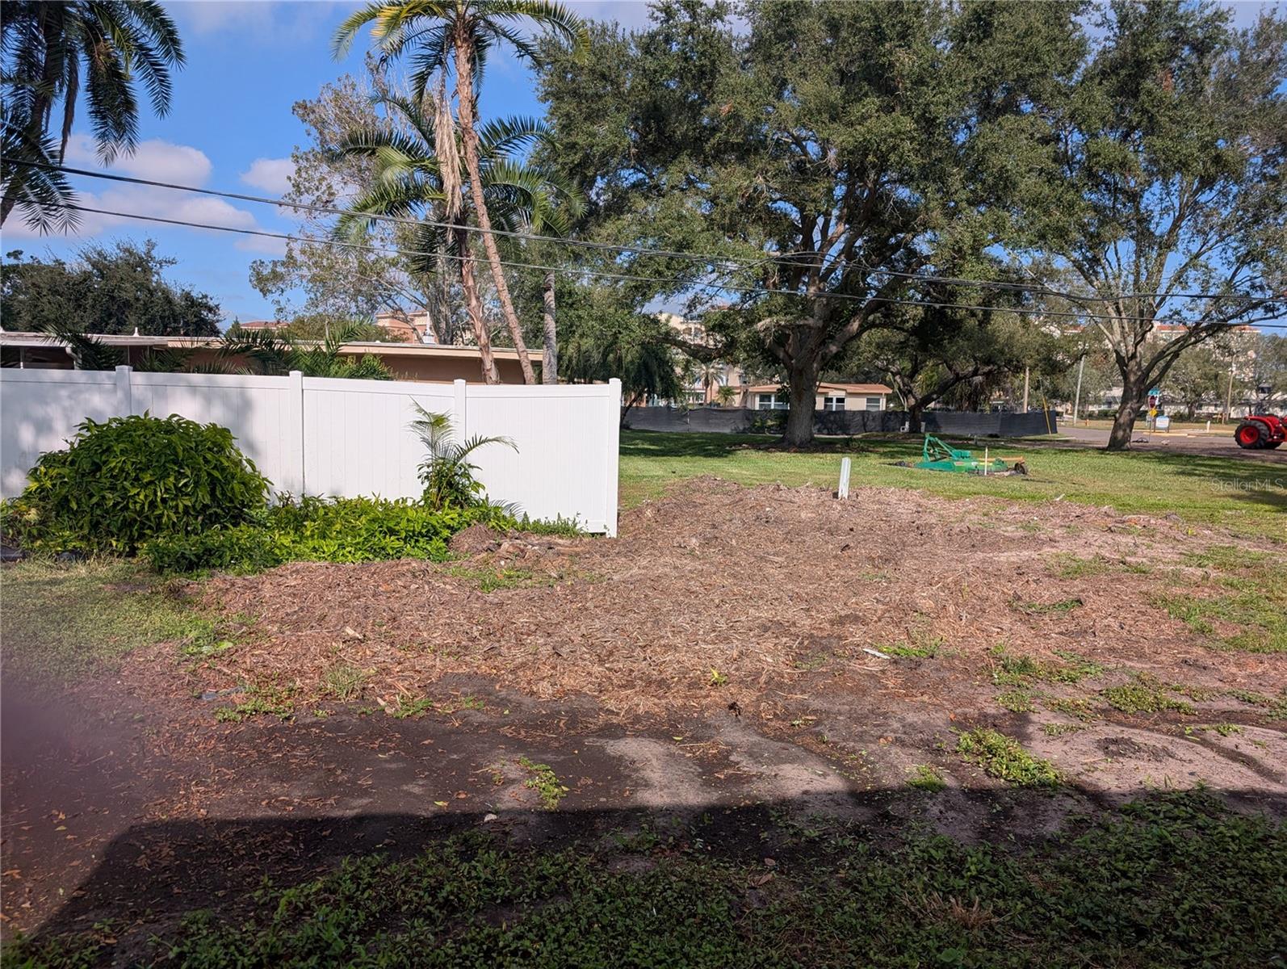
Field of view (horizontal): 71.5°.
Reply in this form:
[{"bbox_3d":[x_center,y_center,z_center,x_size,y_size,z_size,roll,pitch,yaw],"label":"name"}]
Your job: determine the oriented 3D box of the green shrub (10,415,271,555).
[{"bbox_3d":[-5.115,-0.016,9.100,2.500,1.420,1.600,0,5,-11],"label":"green shrub"}]

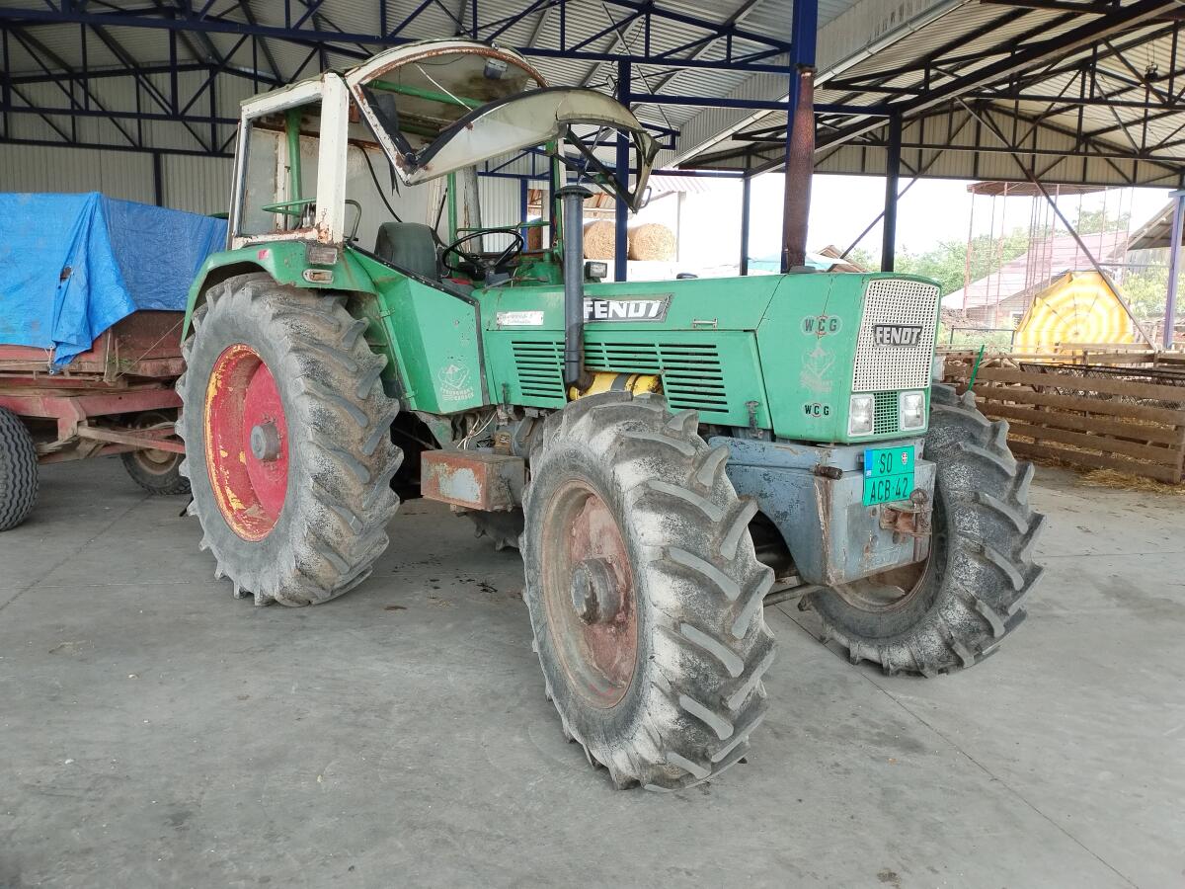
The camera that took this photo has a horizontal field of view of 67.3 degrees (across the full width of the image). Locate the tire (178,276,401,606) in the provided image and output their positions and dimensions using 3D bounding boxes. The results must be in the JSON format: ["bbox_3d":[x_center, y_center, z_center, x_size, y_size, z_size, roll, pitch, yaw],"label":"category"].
[{"bbox_3d":[-1.661,-0.045,4.713,0.470,1.690,1.730,-5,9,-44],"label":"tire"}]

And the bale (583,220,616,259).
[{"bbox_3d":[0.219,-6.064,26.907,1.380,1.280,1.200,-2,7,-22],"label":"bale"}]

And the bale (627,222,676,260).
[{"bbox_3d":[1.711,-6.171,27.707,1.380,1.280,1.200,-2,7,-22],"label":"bale"}]

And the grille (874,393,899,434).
[{"bbox_3d":[1.016,-0.109,3.073,0.165,0.145,0.030,-5,13,-44],"label":"grille"}]

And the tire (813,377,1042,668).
[{"bbox_3d":[1.317,0.343,3.824,0.380,1.220,1.250,-2,7,-25],"label":"tire"}]

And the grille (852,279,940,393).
[{"bbox_3d":[1.037,-0.373,3.025,0.540,0.376,0.050,-5,13,-44],"label":"grille"}]

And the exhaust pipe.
[{"bbox_3d":[-0.080,-0.646,3.670,0.140,0.832,0.140,1,6,0],"label":"exhaust pipe"}]

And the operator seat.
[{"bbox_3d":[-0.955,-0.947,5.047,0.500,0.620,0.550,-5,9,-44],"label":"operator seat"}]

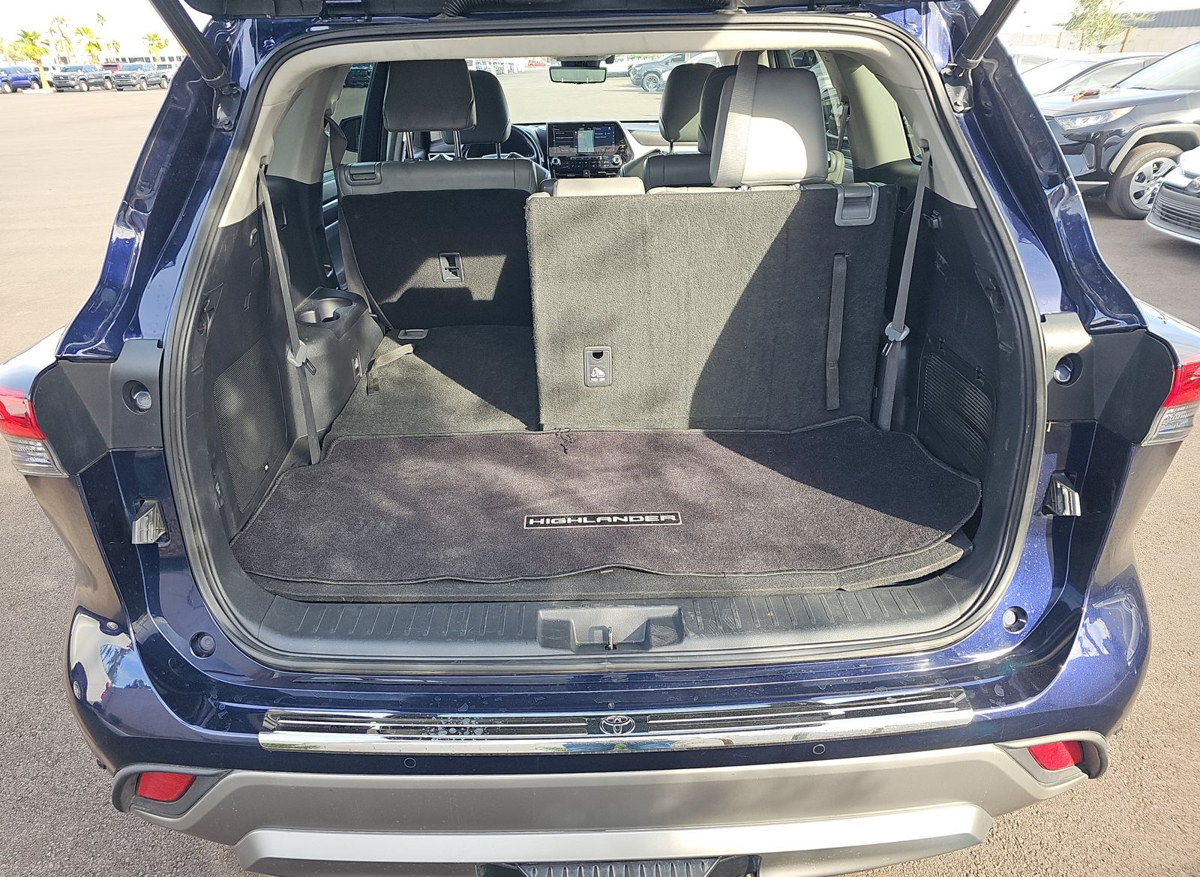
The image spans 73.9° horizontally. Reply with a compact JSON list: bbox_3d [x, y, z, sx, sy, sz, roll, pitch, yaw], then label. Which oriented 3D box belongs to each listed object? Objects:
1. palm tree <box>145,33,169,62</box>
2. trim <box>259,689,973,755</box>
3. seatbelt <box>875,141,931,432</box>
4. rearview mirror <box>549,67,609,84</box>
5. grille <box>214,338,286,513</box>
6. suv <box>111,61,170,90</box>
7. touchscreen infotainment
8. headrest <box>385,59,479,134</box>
[{"bbox_3d":[-46.369,-40.391,84.543,2.800,4.810,2.800,-2,26,-1],"label":"palm tree"},{"bbox_3d":[0.024,0.406,1.139,1.000,0.040,0.085,-2,26,-1],"label":"trim"},{"bbox_3d":[0.634,-0.286,1.671,0.085,0.630,0.110,-2,26,-1],"label":"seatbelt"},{"bbox_3d":[-0.091,-1.526,3.349,0.247,0.068,0.040,3,26,10],"label":"rearview mirror"},{"bbox_3d":[-0.691,-0.035,1.583,0.030,0.255,0.275,-2,26,-1],"label":"grille"},{"bbox_3d":[-35.314,-27.783,61.295,1.930,1.880,5.300,-2,26,-1],"label":"suv"},{"bbox_3d":[-0.075,-1.400,3.743,0.325,0.150,0.030,-2,14,-1],"label":"touchscreen infotainment"},{"bbox_3d":[-0.434,-0.885,2.036,0.240,0.195,0.125,-2,34,-1],"label":"headrest"}]

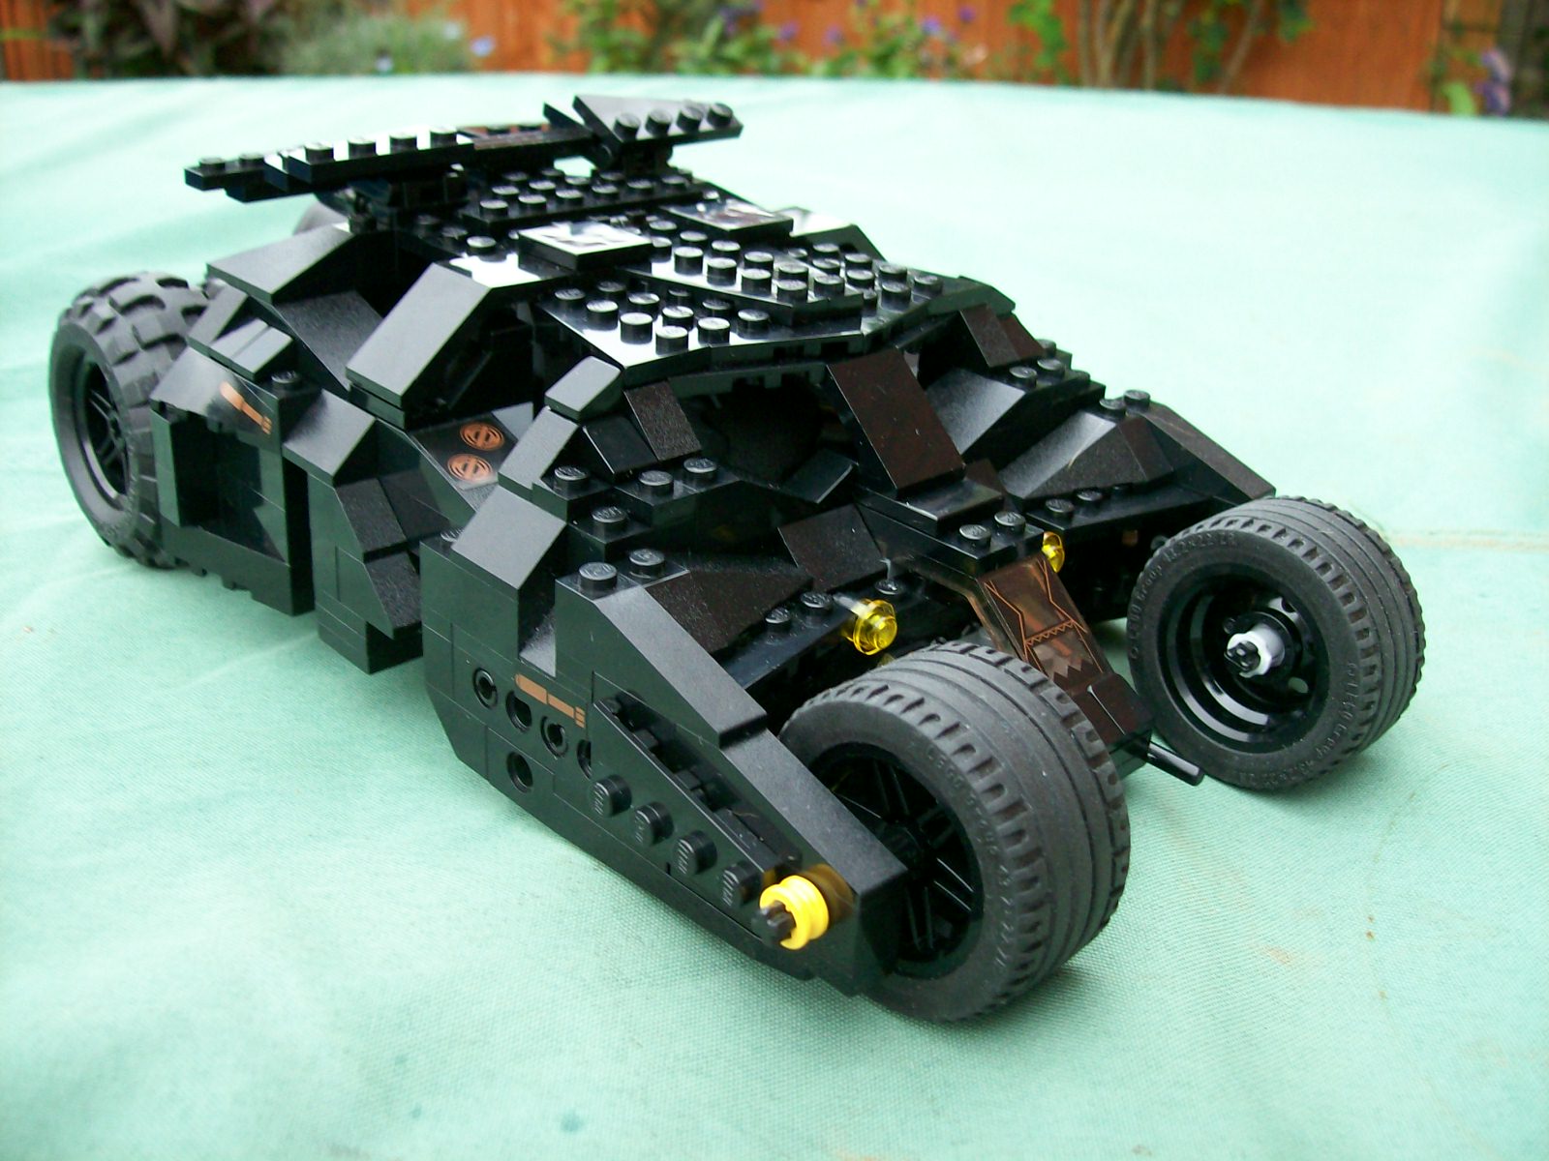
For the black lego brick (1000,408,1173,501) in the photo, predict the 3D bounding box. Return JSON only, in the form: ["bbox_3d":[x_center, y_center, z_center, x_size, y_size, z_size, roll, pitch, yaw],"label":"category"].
[{"bbox_3d":[0.053,-0.021,0.275,0.032,0.010,0.016,-20,35,-41],"label":"black lego brick"}]

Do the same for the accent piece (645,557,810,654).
[{"bbox_3d":[-0.006,0.001,0.222,0.032,0.010,0.016,-20,35,-41],"label":"accent piece"}]

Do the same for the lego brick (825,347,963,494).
[{"bbox_3d":[0.018,-0.024,0.243,0.016,0.016,0.017,-20,35,-40],"label":"lego brick"}]

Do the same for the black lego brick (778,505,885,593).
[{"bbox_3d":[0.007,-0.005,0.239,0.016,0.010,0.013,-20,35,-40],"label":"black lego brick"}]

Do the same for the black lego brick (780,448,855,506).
[{"bbox_3d":[0.007,-0.015,0.241,0.008,0.006,0.008,-20,35,-40],"label":"black lego brick"}]

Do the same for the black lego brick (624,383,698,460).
[{"bbox_3d":[-0.019,-0.023,0.232,0.008,0.010,0.016,-20,35,-41],"label":"black lego brick"}]

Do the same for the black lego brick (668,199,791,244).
[{"bbox_3d":[-0.008,-0.063,0.282,0.016,0.003,0.016,-20,38,-40],"label":"black lego brick"}]

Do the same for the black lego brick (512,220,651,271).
[{"bbox_3d":[-0.032,-0.057,0.274,0.016,0.003,0.016,-20,35,-41],"label":"black lego brick"}]

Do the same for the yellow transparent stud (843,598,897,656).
[{"bbox_3d":[0.014,0.007,0.228,0.008,0.008,0.005,-20,35,-40],"label":"yellow transparent stud"}]

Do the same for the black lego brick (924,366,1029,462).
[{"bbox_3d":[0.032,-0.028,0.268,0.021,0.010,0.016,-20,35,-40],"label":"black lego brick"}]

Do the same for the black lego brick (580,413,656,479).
[{"bbox_3d":[-0.022,-0.019,0.226,0.008,0.006,0.008,-20,35,-41],"label":"black lego brick"}]

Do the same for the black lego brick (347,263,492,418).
[{"bbox_3d":[-0.054,-0.037,0.245,0.017,0.017,0.016,-20,35,-40],"label":"black lego brick"}]

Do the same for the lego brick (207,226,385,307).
[{"bbox_3d":[-0.084,-0.058,0.286,0.024,0.010,0.024,-20,35,-41],"label":"lego brick"}]

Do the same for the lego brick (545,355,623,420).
[{"bbox_3d":[-0.027,-0.027,0.228,0.008,0.006,0.008,-20,35,-41],"label":"lego brick"}]

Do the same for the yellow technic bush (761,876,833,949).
[{"bbox_3d":[0.002,0.039,0.188,0.004,0.007,0.007,-20,35,-41],"label":"yellow technic bush"}]

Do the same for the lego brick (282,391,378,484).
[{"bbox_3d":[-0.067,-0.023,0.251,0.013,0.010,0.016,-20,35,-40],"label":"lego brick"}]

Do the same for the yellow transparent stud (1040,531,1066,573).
[{"bbox_3d":[0.044,-0.004,0.254,0.008,0.008,0.005,-20,35,-40],"label":"yellow transparent stud"}]

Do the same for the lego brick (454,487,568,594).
[{"bbox_3d":[-0.034,-0.007,0.225,0.016,0.010,0.016,-20,35,-41],"label":"lego brick"}]

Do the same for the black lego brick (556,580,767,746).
[{"bbox_3d":[-0.015,0.009,0.204,0.008,0.010,0.032,-20,35,-41],"label":"black lego brick"}]

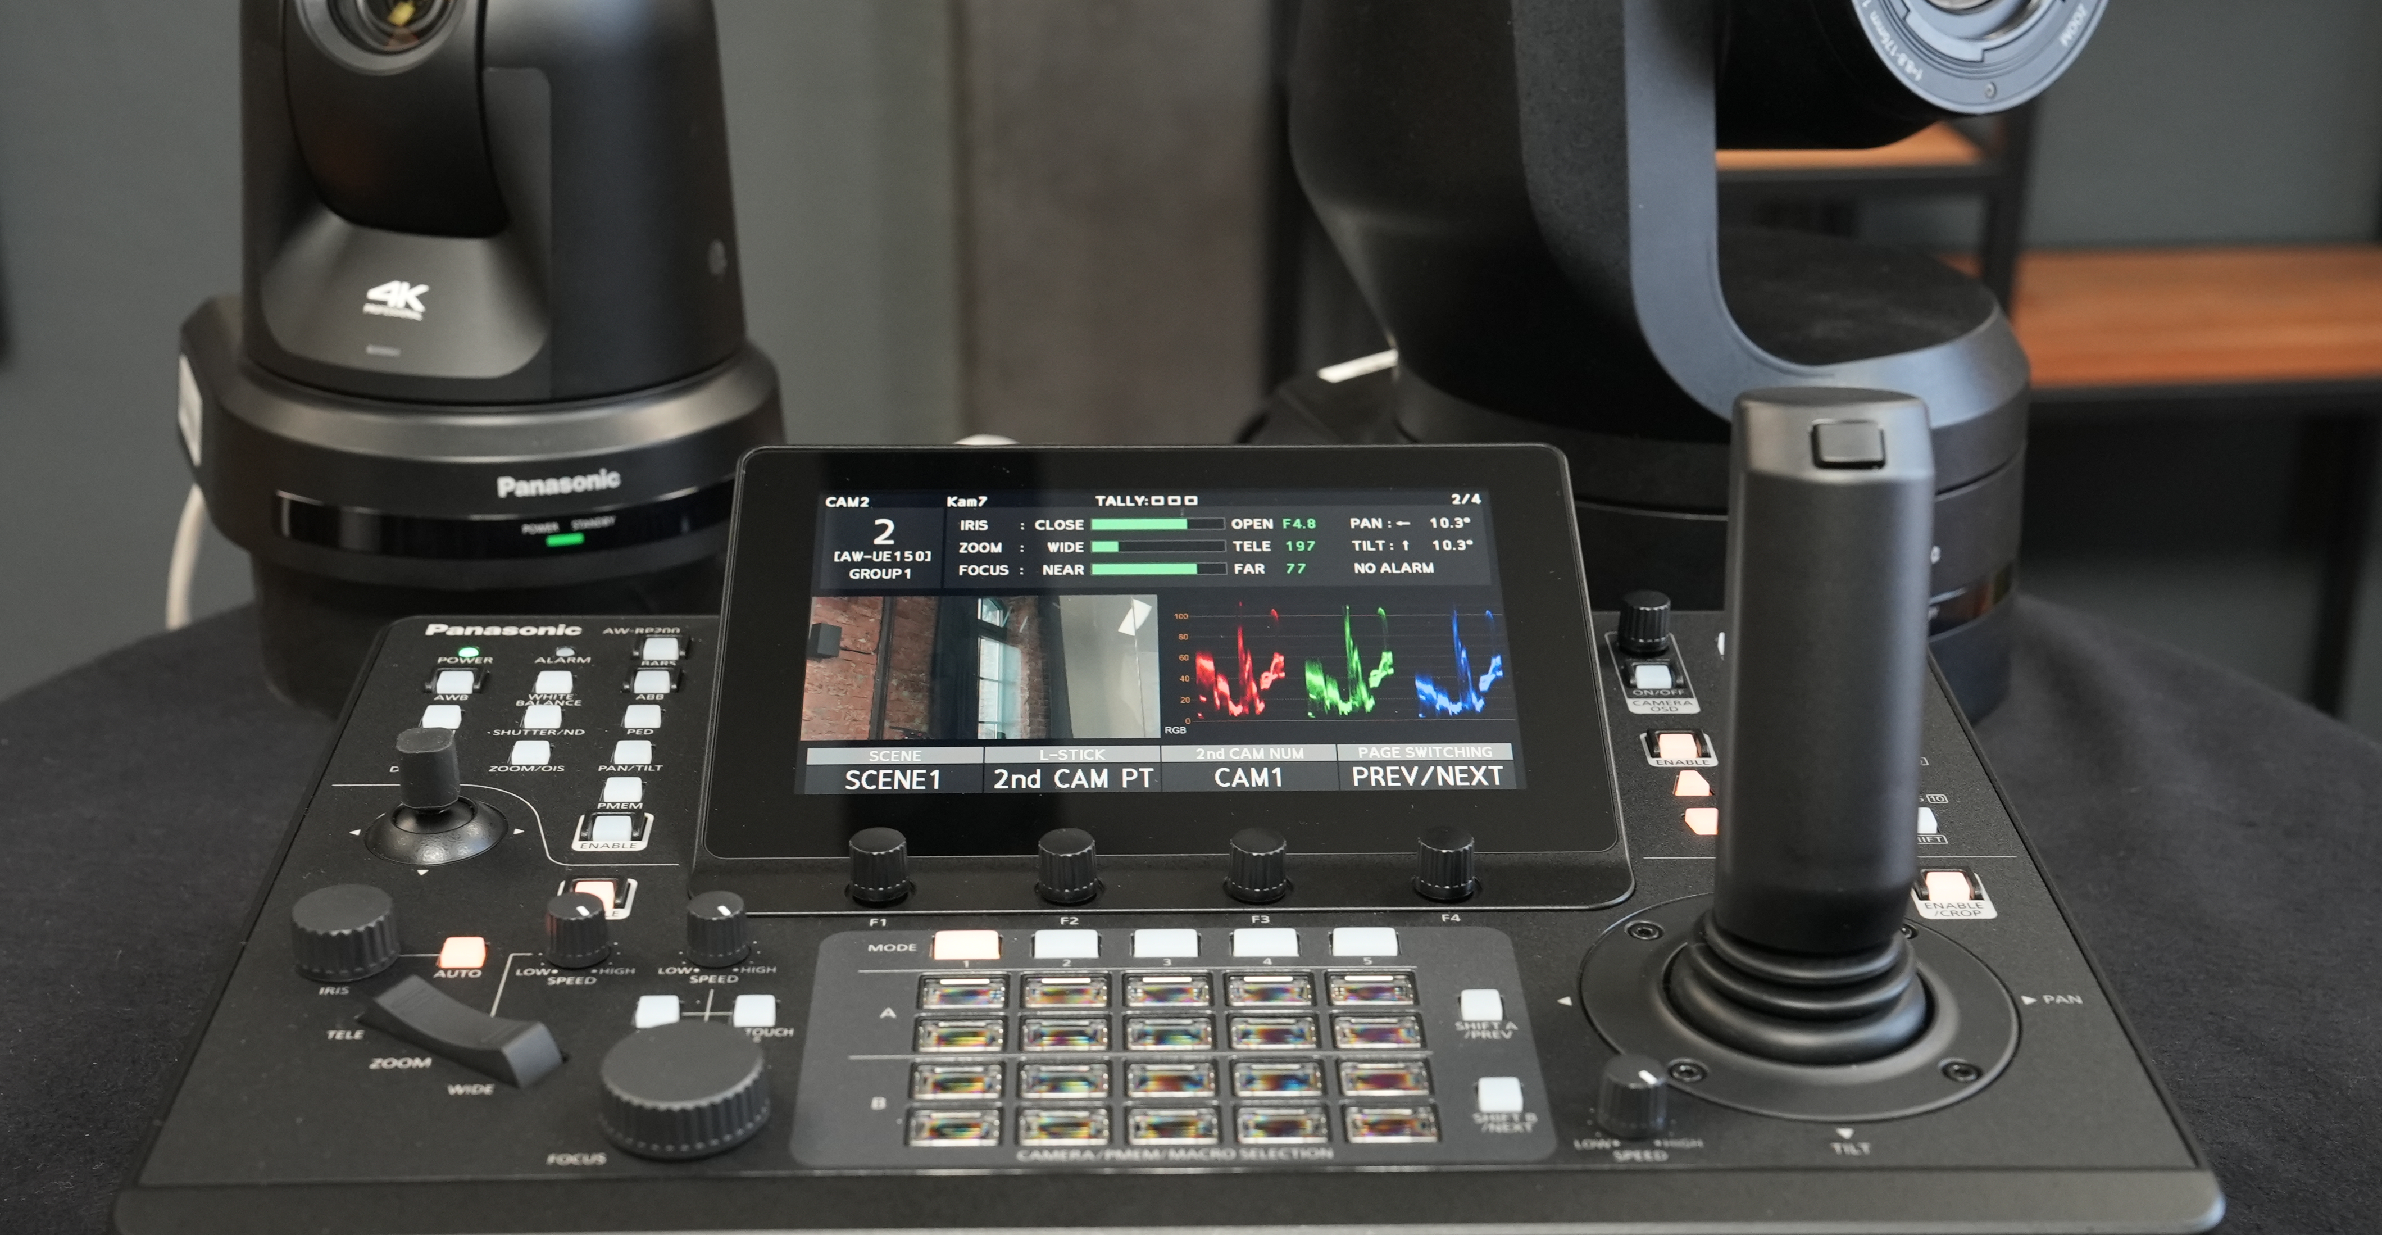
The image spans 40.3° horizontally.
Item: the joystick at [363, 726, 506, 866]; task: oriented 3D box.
[{"bbox_3d":[-0.158,0.035,0.674,0.029,0.021,0.029,0,26,-2],"label":"joystick"}]

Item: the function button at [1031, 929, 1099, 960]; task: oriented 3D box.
[{"bbox_3d":[-0.024,0.064,0.638,0.013,0.003,0.007,0,26,-2],"label":"function button"}]

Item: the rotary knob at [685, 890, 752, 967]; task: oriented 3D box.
[{"bbox_3d":[-0.092,0.061,0.632,0.012,0.010,0.012,1,25,0],"label":"rotary knob"}]

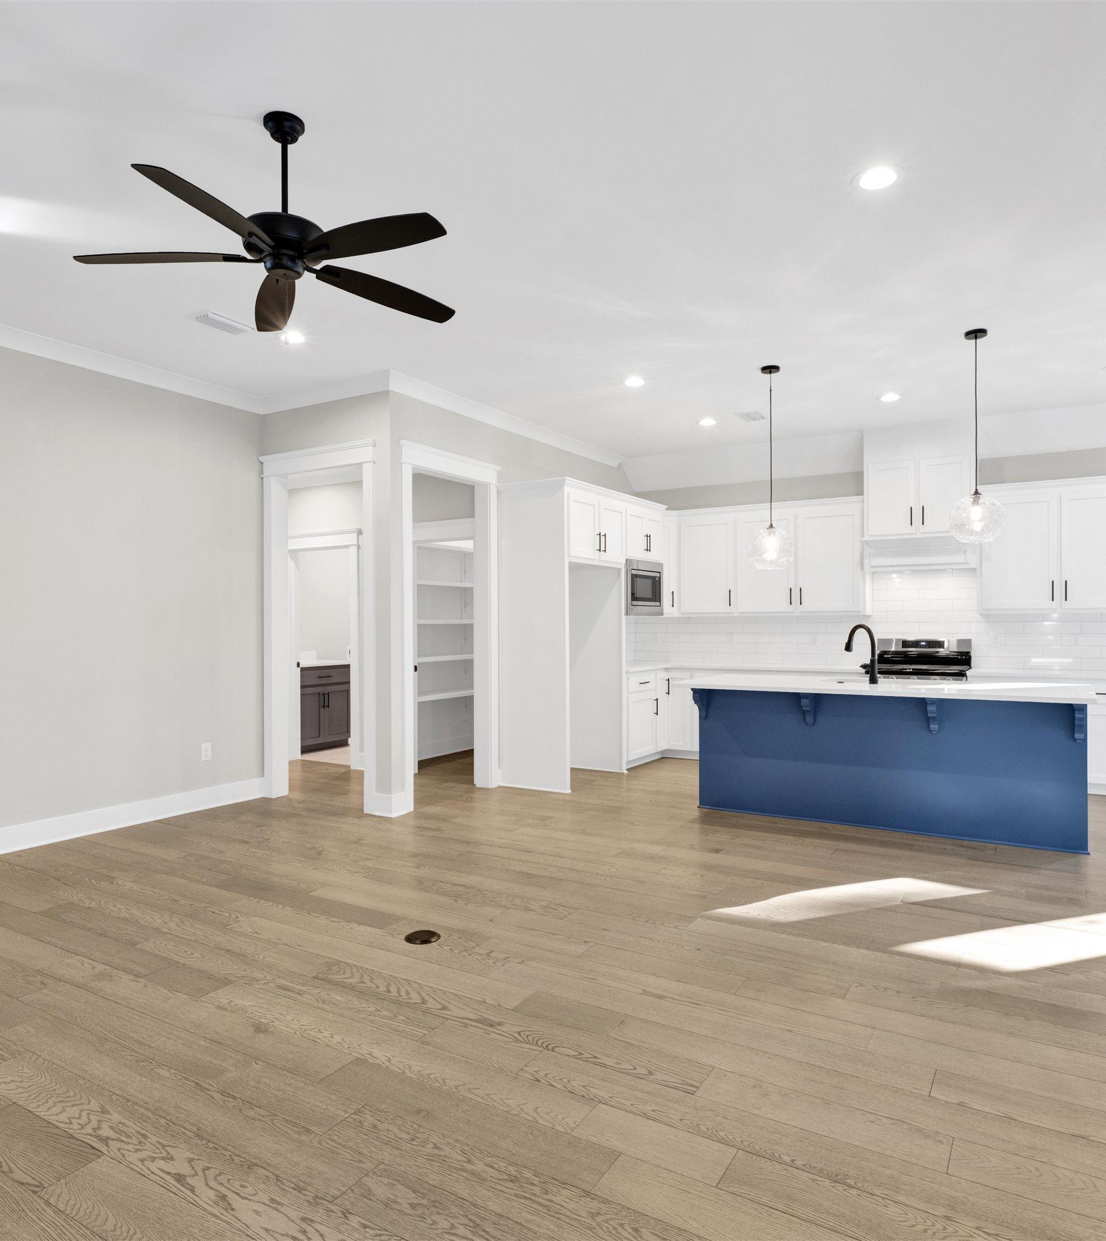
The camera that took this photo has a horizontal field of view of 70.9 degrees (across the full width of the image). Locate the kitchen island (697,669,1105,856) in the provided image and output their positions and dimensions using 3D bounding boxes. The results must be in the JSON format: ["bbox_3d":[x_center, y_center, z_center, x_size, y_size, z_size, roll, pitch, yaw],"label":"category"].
[{"bbox_3d":[2.183,0.888,5.257,2.420,0.915,1.060,0,0,30],"label":"kitchen island"}]

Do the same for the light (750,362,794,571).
[{"bbox_3d":[1.499,-1.031,5.330,0.295,1.390,0.295,0,0,30],"label":"light"}]

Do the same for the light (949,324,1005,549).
[{"bbox_3d":[2.606,-1.130,4.770,0.342,1.311,0.342,0,0,30],"label":"light"}]

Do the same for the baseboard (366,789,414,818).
[{"bbox_3d":[-1.156,1.285,5.480,0.270,0.145,0.220,0,0,30],"label":"baseboard"}]

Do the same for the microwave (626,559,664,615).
[{"bbox_3d":[0.672,-0.293,7.296,0.420,0.500,0.760,0,0,32],"label":"microwave"}]

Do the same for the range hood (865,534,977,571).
[{"bbox_3d":[3.221,-0.559,6.807,0.900,0.280,0.400,0,0,30],"label":"range hood"}]

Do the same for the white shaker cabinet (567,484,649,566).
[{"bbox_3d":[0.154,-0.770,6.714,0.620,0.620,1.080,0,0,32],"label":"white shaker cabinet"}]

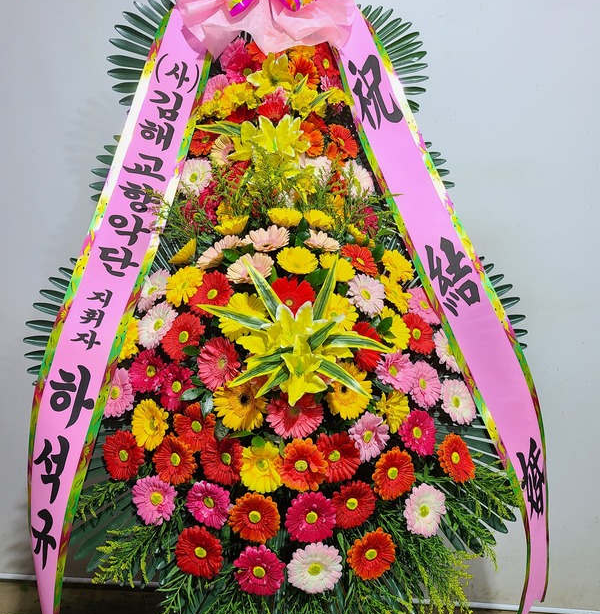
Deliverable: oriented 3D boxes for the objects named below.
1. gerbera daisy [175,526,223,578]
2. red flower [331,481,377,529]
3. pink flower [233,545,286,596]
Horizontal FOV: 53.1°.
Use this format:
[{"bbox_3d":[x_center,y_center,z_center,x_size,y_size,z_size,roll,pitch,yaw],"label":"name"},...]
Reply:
[{"bbox_3d":[-0.203,0.505,1.240,0.109,0.109,0.035,3,-9,23],"label":"gerbera daisy"},{"bbox_3d":[0.110,0.420,1.272,0.103,0.103,0.035,-4,-19,-28],"label":"red flower"},{"bbox_3d":[-0.087,0.564,1.290,0.108,0.108,0.036,-1,-20,-4],"label":"pink flower"}]

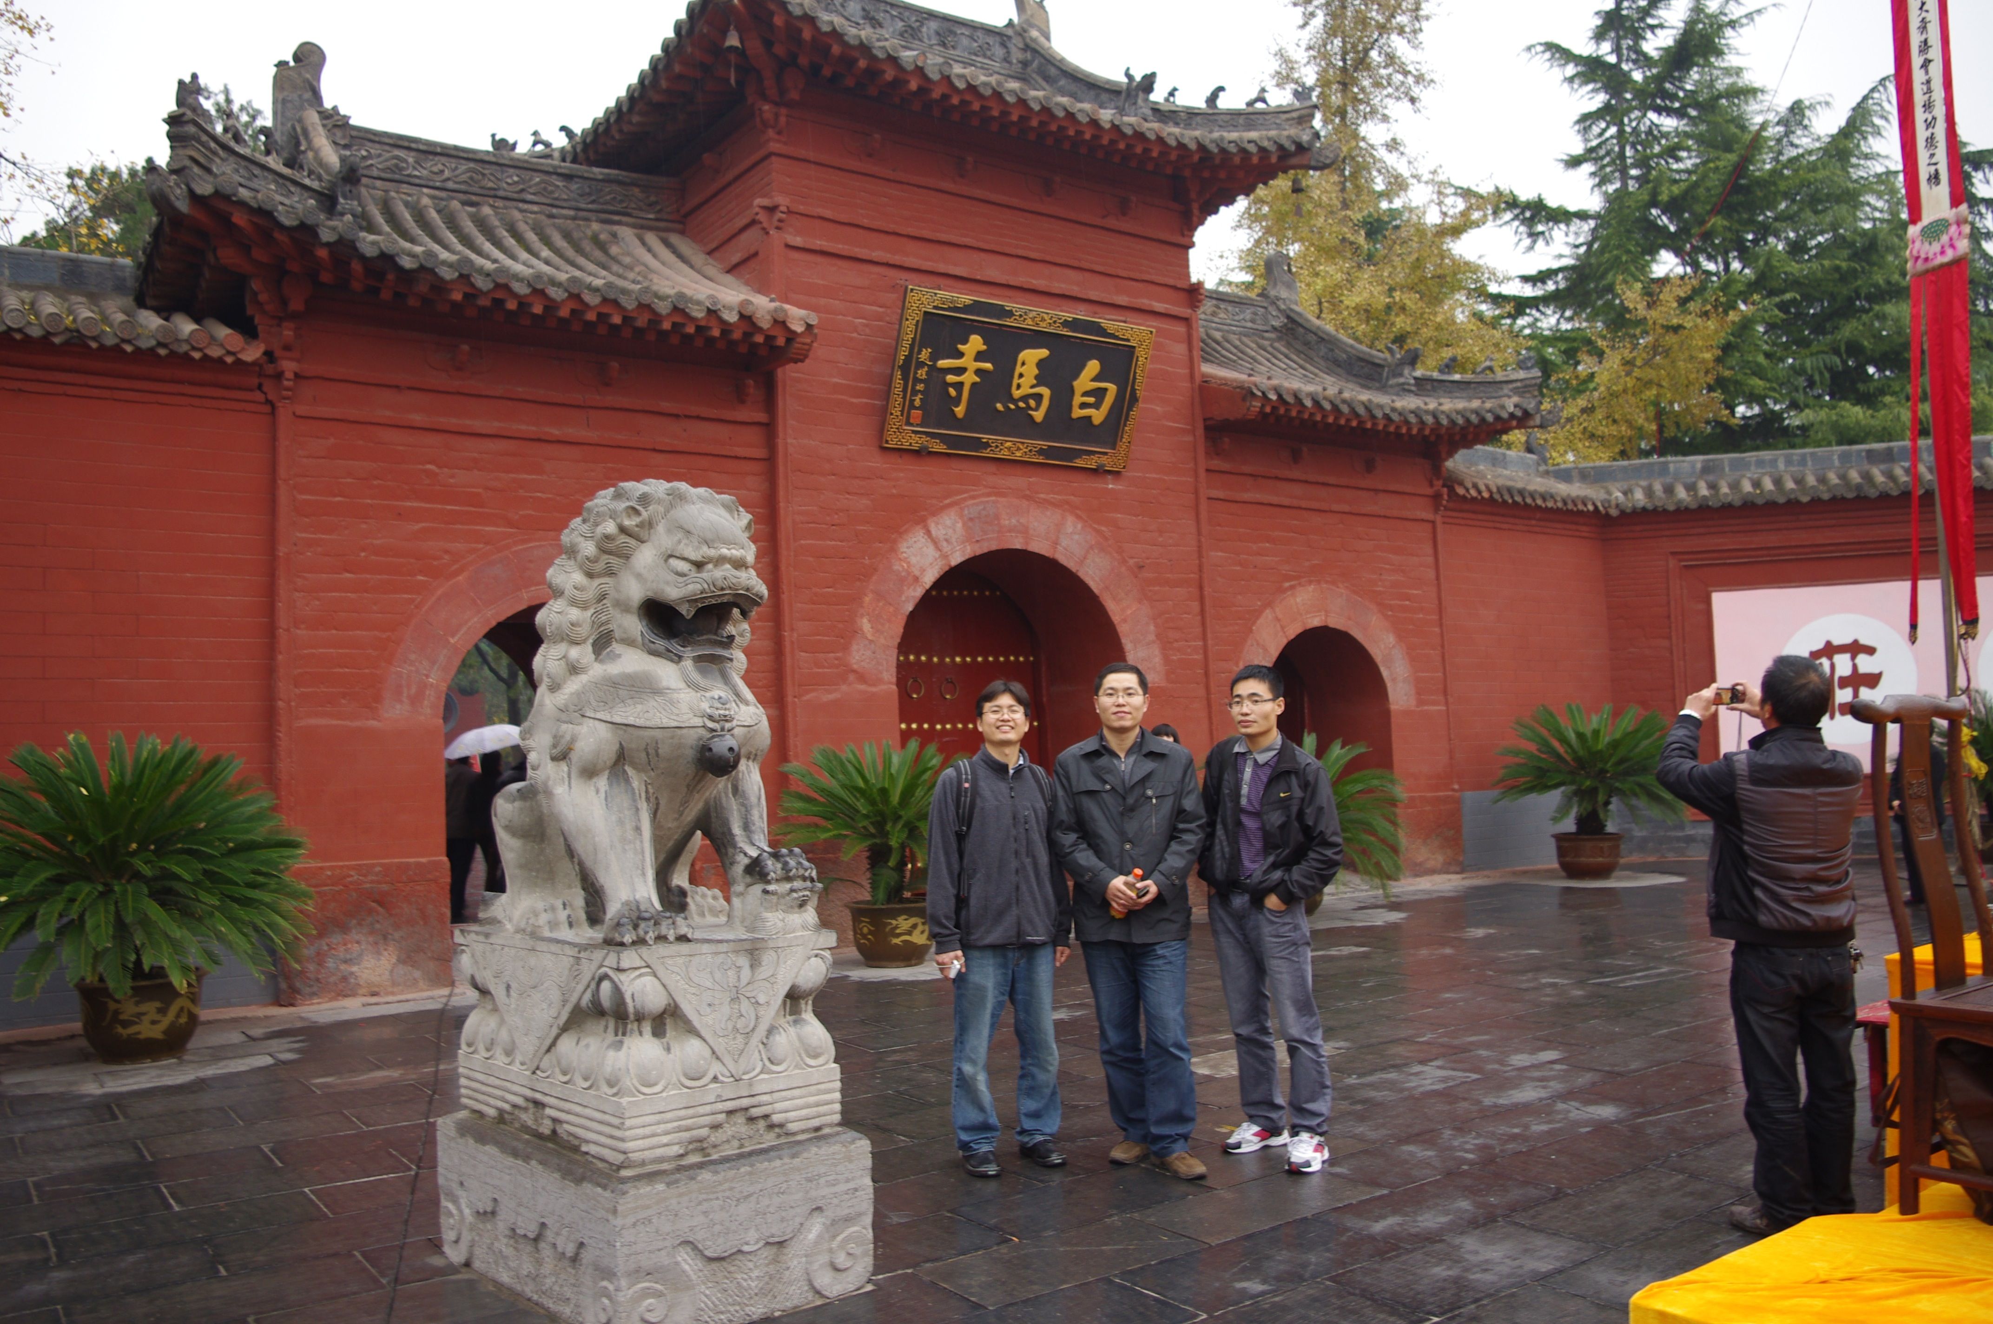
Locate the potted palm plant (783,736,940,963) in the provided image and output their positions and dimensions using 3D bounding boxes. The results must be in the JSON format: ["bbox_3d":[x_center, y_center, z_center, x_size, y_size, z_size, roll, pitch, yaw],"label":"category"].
[{"bbox_3d":[-0.764,1.369,10.865,1.600,1.620,1.600,-2,-4,0],"label":"potted palm plant"}]

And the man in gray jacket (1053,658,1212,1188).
[{"bbox_3d":[0.465,0.884,5.259,0.540,1.750,0.360,-2,-4,3],"label":"man in gray jacket"}]

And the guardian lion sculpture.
[{"bbox_3d":[-1.044,0.133,4.392,0.640,1.310,0.960,1,-5,-41],"label":"guardian lion sculpture"}]

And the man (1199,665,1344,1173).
[{"bbox_3d":[0.940,0.879,5.281,0.500,1.730,0.360,-4,-4,29],"label":"man"}]

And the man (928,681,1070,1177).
[{"bbox_3d":[0.008,0.924,5.352,0.500,1.715,0.380,-2,-4,-3],"label":"man"}]

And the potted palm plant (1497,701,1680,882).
[{"bbox_3d":[5.956,1.331,15.343,1.950,1.760,1.950,1,-5,-34],"label":"potted palm plant"}]

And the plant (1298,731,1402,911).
[{"bbox_3d":[2.553,1.384,13.109,1.750,1.620,1.750,1,-5,-34],"label":"plant"}]

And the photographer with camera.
[{"bbox_3d":[2.309,0.809,4.581,0.570,1.680,0.540,-2,-4,-3],"label":"photographer with camera"}]

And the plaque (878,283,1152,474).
[{"bbox_3d":[0.219,-2.342,12.637,2.500,1.270,0.120,1,18,-34],"label":"plaque"}]

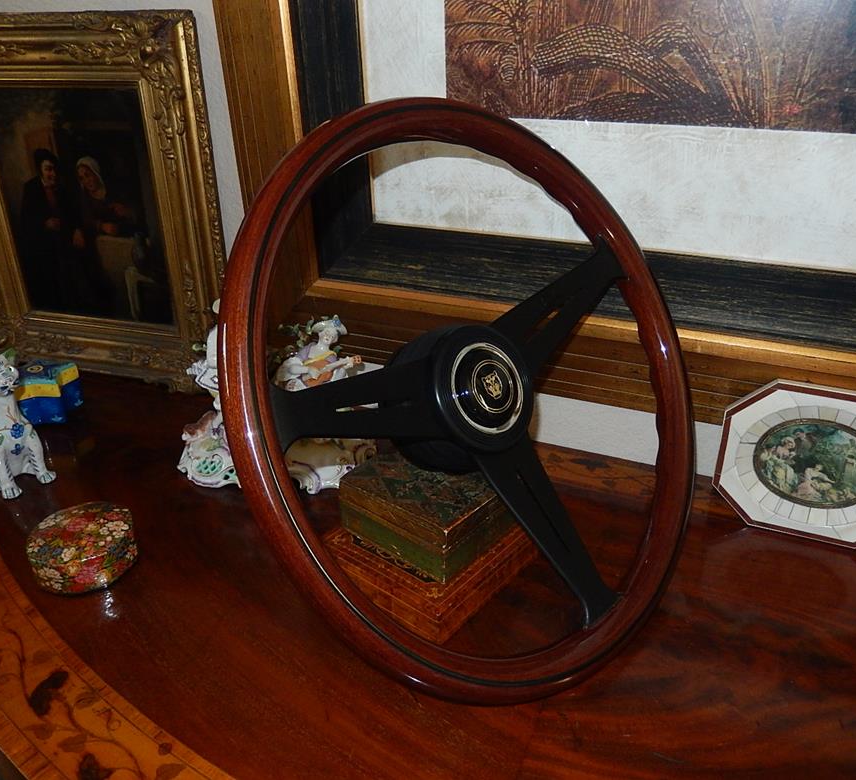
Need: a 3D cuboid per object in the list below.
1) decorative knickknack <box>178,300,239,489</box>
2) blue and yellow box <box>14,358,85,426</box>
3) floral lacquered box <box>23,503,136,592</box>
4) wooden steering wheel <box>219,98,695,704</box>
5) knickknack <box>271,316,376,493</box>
[{"bbox_3d":[-0.179,-0.002,0.653,0.094,0.170,0.073,-9,30,-11],"label":"decorative knickknack"},{"bbox_3d":[-0.394,0.001,0.786,0.070,0.047,0.065,-5,30,-5],"label":"blue and yellow box"},{"bbox_3d":[-0.264,0.118,0.584,0.083,0.035,0.075,-5,30,-5],"label":"floral lacquered box"},{"bbox_3d":[0.029,0.003,0.512,0.385,0.385,0.099,-29,7,-39],"label":"wooden steering wheel"},{"bbox_3d":[-0.087,0.006,0.649,0.088,0.155,0.075,-8,30,-10],"label":"knickknack"}]

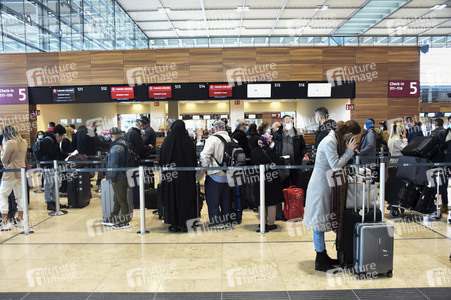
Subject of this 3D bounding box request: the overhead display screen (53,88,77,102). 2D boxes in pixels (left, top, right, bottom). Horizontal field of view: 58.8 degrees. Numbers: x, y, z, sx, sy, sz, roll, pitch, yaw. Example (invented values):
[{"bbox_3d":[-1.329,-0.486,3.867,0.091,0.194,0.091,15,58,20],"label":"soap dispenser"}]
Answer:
[{"bbox_3d":[-6.012,-2.050,14.987,0.846,0.513,0.080,-1,3,0],"label":"overhead display screen"}]

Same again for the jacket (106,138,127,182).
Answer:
[{"bbox_3d":[-1.758,0.155,6.550,0.340,0.740,0.480,0,3,13],"label":"jacket"}]

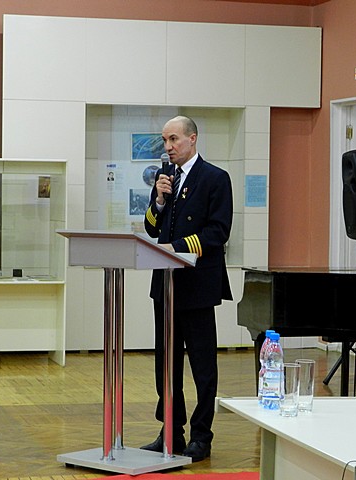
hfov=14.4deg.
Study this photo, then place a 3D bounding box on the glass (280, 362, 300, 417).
[{"bbox_3d":[0.313,0.421,3.937,0.057,0.143,0.057,1,2,0],"label":"glass"}]

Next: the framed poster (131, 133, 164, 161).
[{"bbox_3d":[-0.230,-0.829,12.595,0.382,0.257,0.020,0,2,-15],"label":"framed poster"}]

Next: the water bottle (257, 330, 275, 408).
[{"bbox_3d":[0.269,0.376,4.142,0.063,0.217,0.063,1,2,0],"label":"water bottle"}]

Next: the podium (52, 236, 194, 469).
[{"bbox_3d":[-0.269,0.545,7.021,0.540,1.178,0.460,2,2,41],"label":"podium"}]

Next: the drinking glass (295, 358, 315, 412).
[{"bbox_3d":[0.365,0.419,4.018,0.057,0.143,0.057,1,2,0],"label":"drinking glass"}]

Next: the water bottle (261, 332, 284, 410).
[{"bbox_3d":[0.277,0.378,4.084,0.063,0.217,0.063,1,2,0],"label":"water bottle"}]

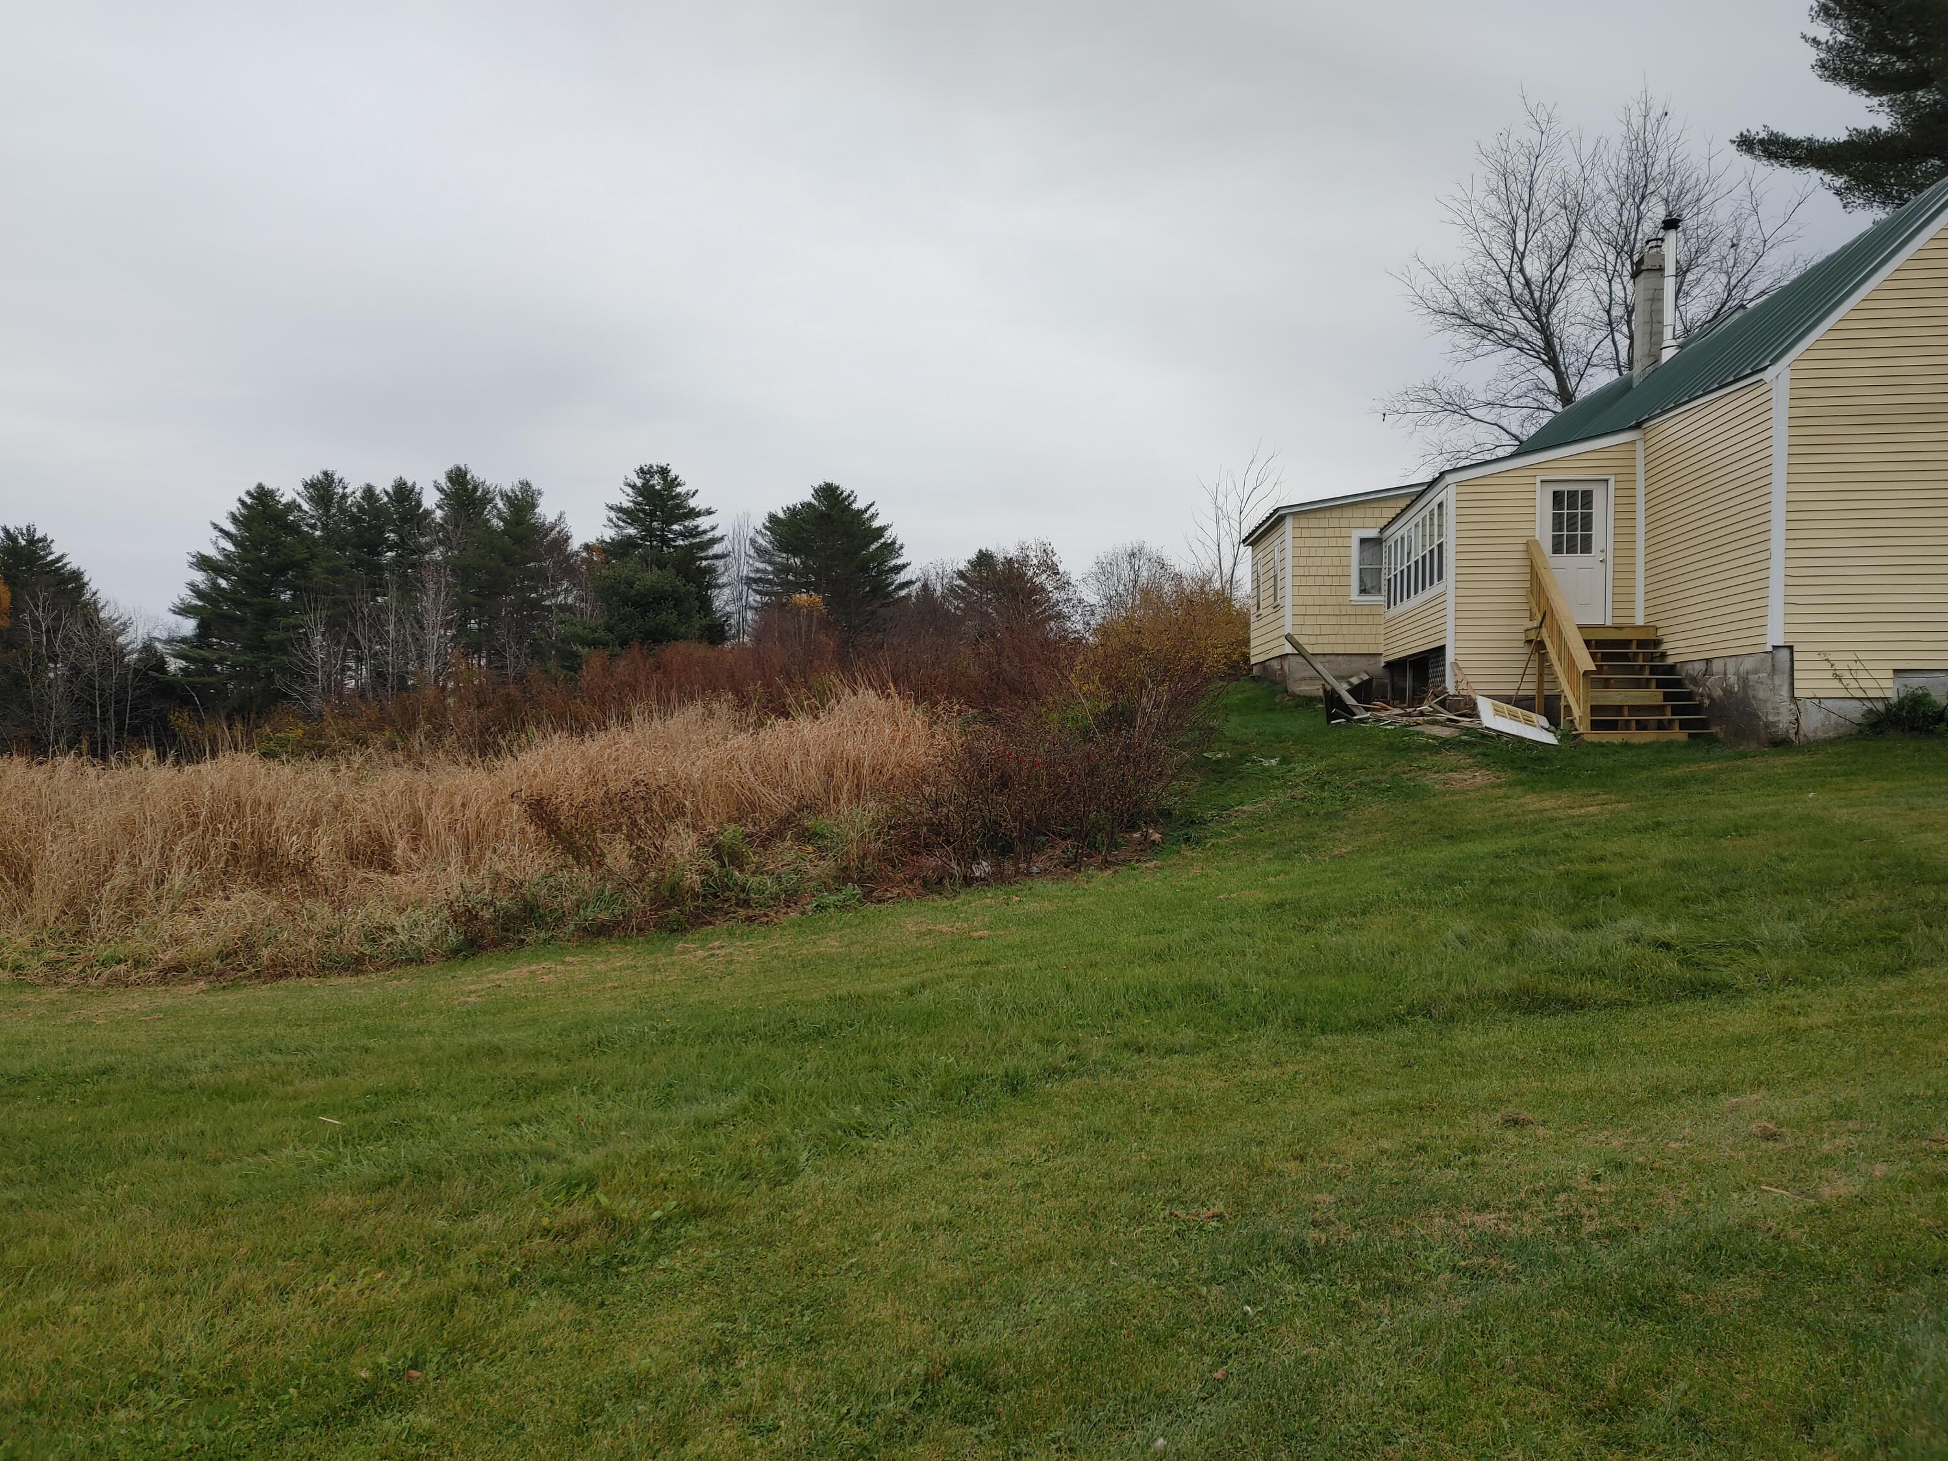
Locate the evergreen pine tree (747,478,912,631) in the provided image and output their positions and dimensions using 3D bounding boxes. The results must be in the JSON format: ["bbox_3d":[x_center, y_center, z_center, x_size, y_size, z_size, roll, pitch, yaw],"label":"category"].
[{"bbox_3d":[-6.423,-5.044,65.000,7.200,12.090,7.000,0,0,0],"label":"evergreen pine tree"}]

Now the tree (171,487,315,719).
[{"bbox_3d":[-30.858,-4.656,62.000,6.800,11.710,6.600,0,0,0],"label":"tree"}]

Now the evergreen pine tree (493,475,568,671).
[{"bbox_3d":[-20.653,-5.235,68.000,4.300,12.870,4.300,0,0,0],"label":"evergreen pine tree"}]

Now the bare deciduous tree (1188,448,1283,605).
[{"bbox_3d":[6.190,-3.687,34.500,2.400,5.970,2.300,0,0,0],"label":"bare deciduous tree"}]

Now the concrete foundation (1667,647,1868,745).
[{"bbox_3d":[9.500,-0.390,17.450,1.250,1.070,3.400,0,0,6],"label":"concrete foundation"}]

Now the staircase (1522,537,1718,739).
[{"bbox_3d":[8.110,-1.220,18.680,1.750,2.720,2.700,0,0,6],"label":"staircase"}]

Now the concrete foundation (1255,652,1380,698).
[{"bbox_3d":[6.420,-0.980,27.200,1.800,0.740,4.000,0,0,4],"label":"concrete foundation"}]

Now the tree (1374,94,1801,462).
[{"bbox_3d":[14.659,-7.904,34.500,10.100,14.410,9.300,0,0,0],"label":"tree"}]

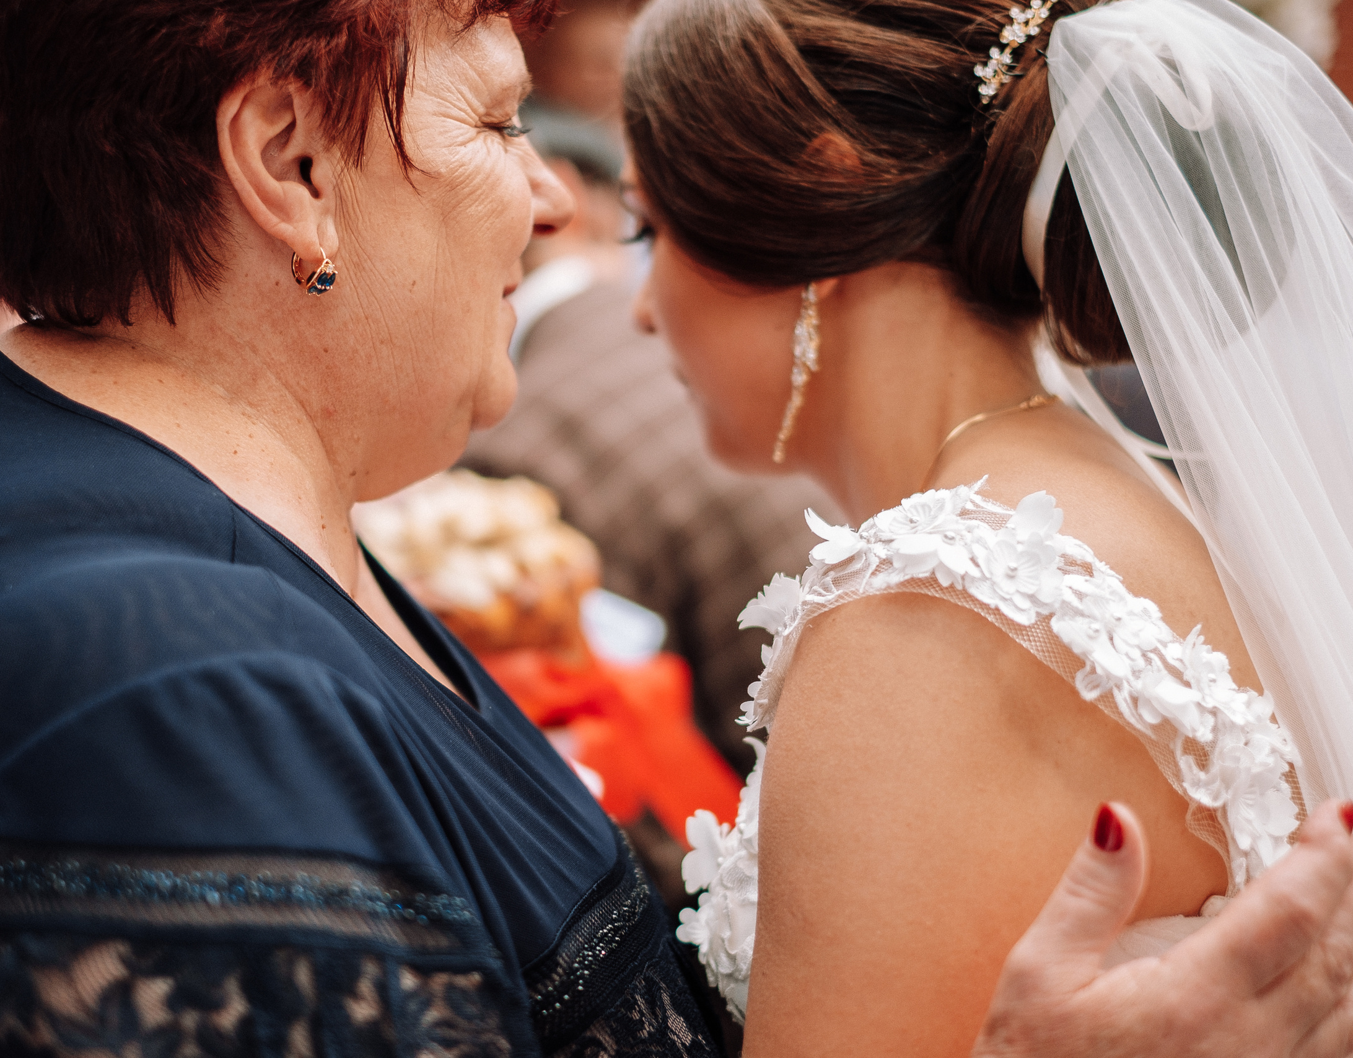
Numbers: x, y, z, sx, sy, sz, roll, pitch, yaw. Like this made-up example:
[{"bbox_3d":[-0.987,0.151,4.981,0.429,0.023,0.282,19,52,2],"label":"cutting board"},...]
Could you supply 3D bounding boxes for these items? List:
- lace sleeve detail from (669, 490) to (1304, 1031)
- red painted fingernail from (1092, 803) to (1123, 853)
[{"bbox_3d":[0.117,0.082,0.870,0.230,0.198,0.150,0,7,-3],"label":"lace sleeve detail"},{"bbox_3d":[0.146,0.101,0.790,0.012,0.017,0.005,-8,-7,30],"label":"red painted fingernail"}]

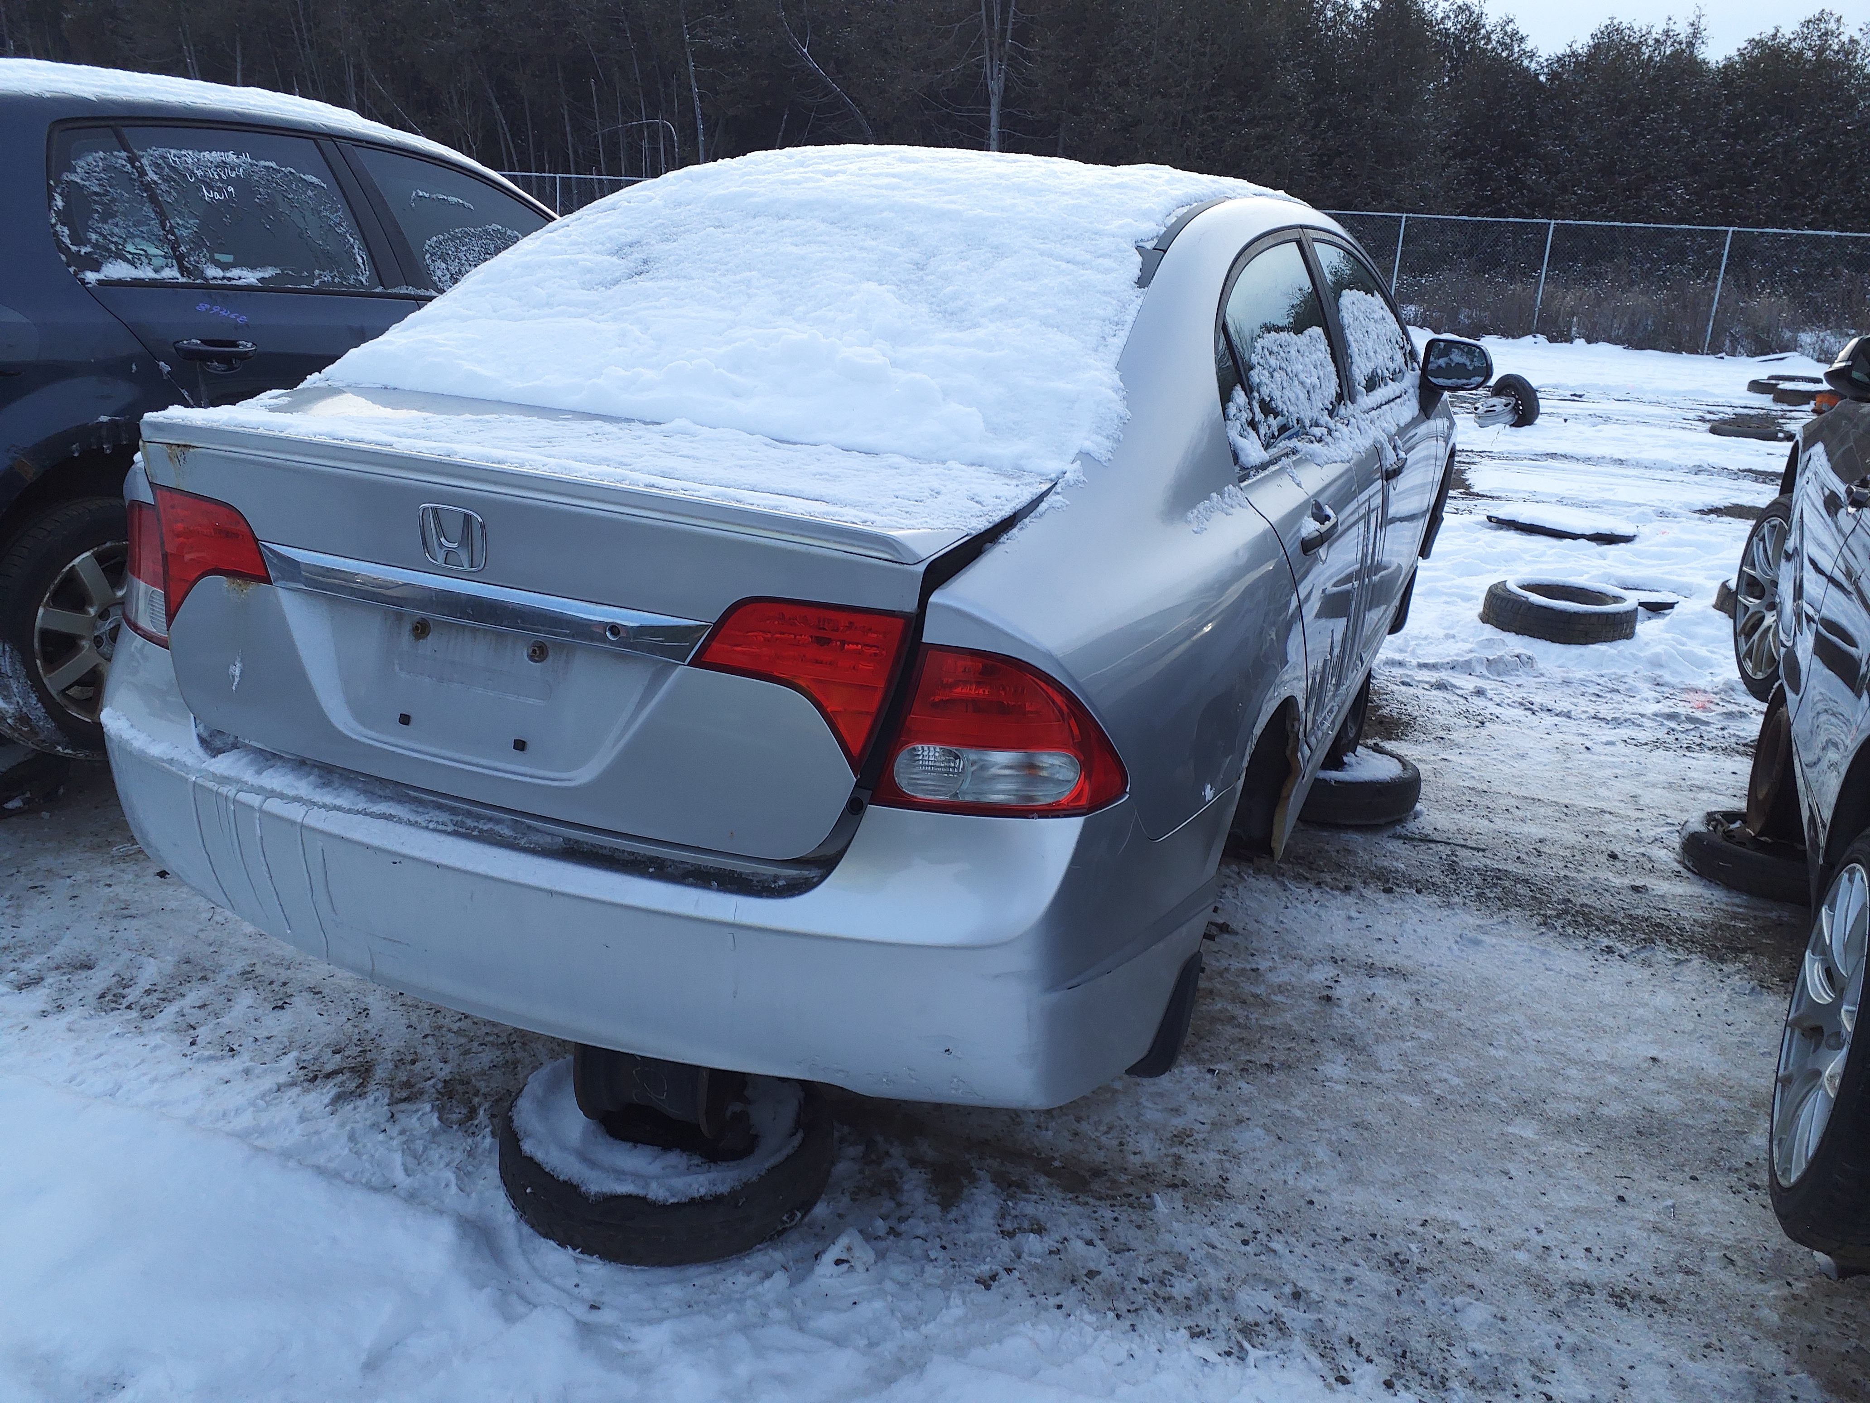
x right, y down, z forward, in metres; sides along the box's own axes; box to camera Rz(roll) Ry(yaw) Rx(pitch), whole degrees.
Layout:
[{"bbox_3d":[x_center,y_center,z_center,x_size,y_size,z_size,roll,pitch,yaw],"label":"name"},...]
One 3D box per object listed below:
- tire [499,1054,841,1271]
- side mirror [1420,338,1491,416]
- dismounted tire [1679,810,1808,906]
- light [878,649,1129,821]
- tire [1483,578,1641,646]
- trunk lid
[{"bbox_3d":[-0.493,0.796,2.651,0.610,0.170,0.610,1,20,0],"label":"tire"},{"bbox_3d":[1.435,-0.896,3.870,0.220,0.200,0.130,11,22,21],"label":"side mirror"},{"bbox_3d":[2.431,0.389,3.962,0.585,0.150,0.585,1,20,0],"label":"dismounted tire"},{"bbox_3d":[0.091,0.027,1.569,0.273,0.242,0.237,11,22,21],"label":"light"},{"bbox_3d":[2.725,-0.392,6.133,0.615,0.165,0.615,1,20,0],"label":"tire"},{"bbox_3d":[-0.499,-0.119,1.890,1.161,0.470,0.485,11,22,21],"label":"trunk lid"}]

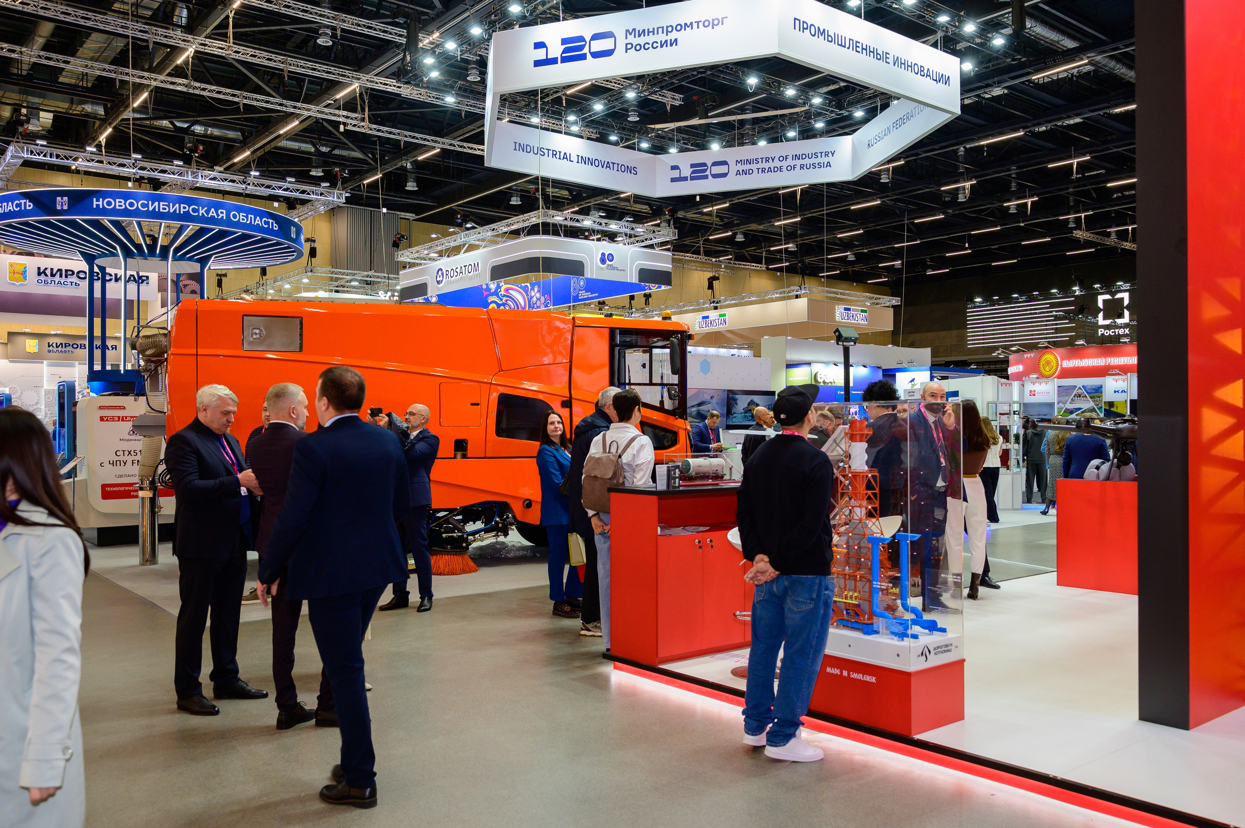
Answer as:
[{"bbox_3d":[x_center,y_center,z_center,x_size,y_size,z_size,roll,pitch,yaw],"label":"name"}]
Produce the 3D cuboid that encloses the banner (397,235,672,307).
[{"bbox_3d":[-2.950,-4.200,30.000,4.700,1.030,7.900,1,-1,-40],"label":"banner"}]

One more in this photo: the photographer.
[{"bbox_3d":[-1.866,0.785,8.380,0.550,1.750,0.520,0,-1,-31],"label":"photographer"}]

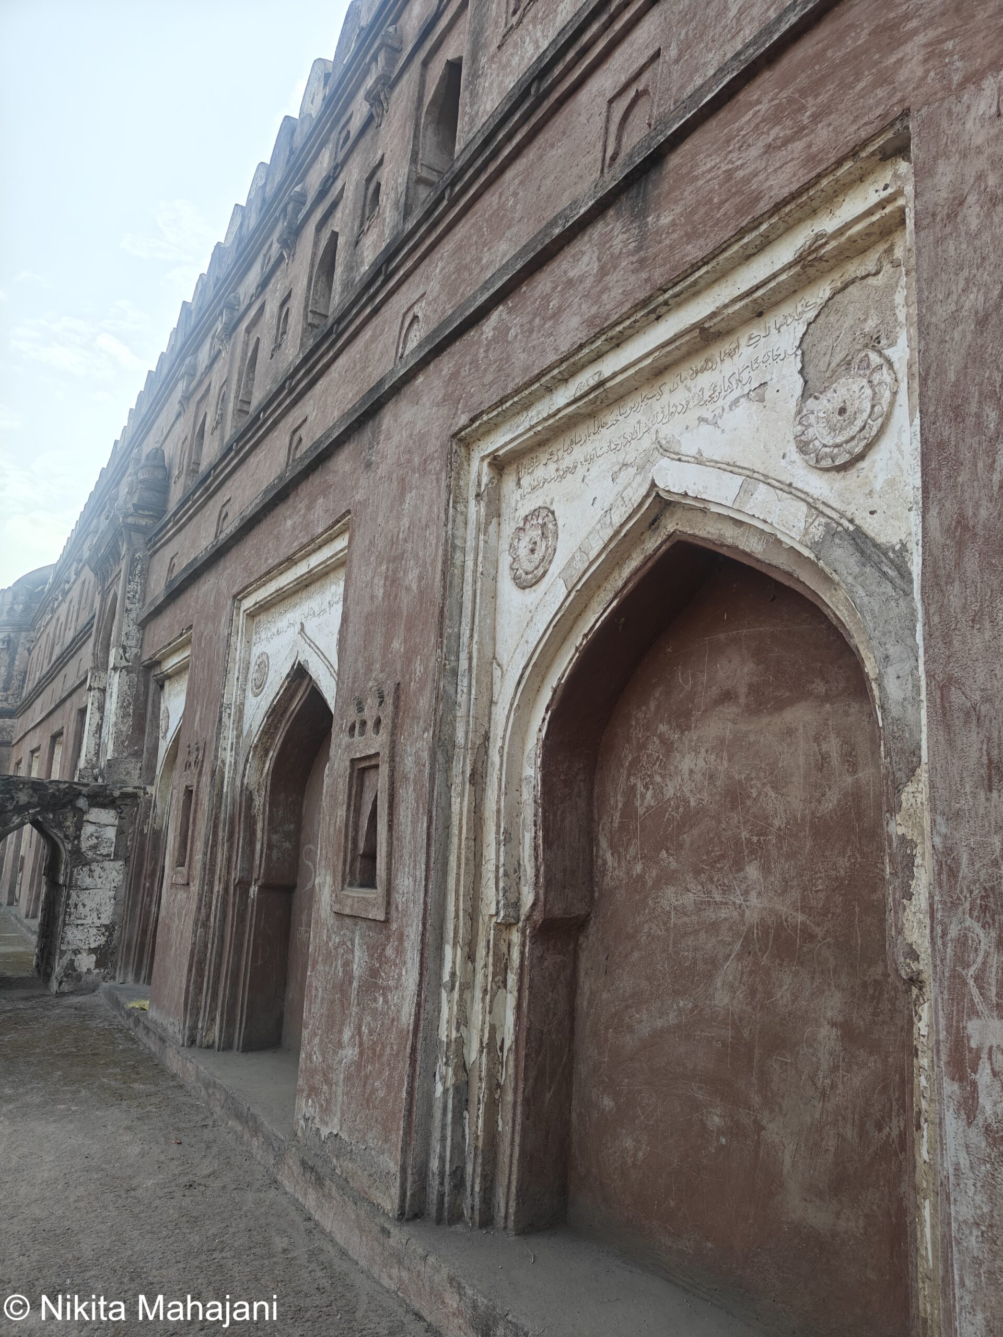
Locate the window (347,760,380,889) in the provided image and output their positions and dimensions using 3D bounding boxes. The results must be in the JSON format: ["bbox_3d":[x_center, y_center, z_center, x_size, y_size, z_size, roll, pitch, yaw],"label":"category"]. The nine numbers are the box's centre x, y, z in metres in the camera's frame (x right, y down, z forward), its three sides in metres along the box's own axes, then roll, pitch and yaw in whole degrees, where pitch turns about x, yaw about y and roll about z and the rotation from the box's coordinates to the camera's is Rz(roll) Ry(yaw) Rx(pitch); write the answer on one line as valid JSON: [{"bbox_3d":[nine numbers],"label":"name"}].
[{"bbox_3d":[-0.585,0.733,4.302,0.120,0.580,0.350,10,-13,-31],"label":"window"}]

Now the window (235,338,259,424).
[{"bbox_3d":[-2.016,-2.346,7.595,0.150,0.650,0.450,10,-13,-31],"label":"window"}]

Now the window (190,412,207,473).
[{"bbox_3d":[-2.849,-2.137,8.915,0.150,0.620,0.440,10,-13,-31],"label":"window"}]

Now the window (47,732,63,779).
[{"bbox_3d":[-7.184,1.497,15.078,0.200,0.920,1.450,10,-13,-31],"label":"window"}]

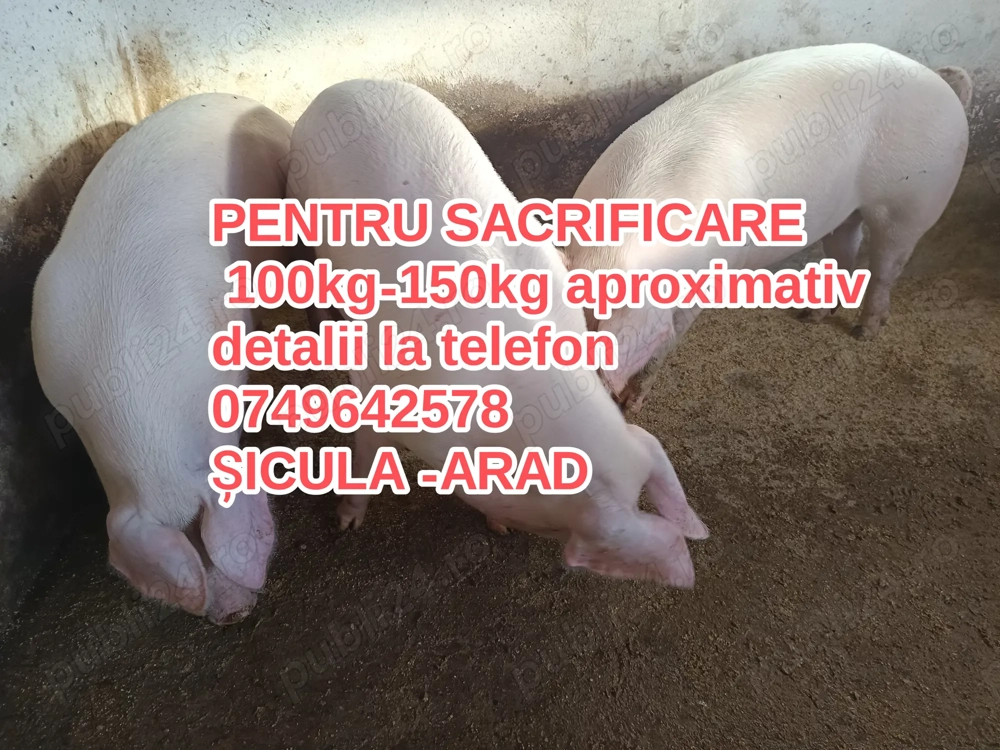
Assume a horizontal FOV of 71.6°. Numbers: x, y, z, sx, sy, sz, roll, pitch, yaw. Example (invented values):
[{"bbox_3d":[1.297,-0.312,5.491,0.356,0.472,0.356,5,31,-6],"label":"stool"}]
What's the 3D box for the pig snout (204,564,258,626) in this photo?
[{"bbox_3d":[-0.472,0.383,1.220,0.085,0.080,0.090,-23,75,-24],"label":"pig snout"}]

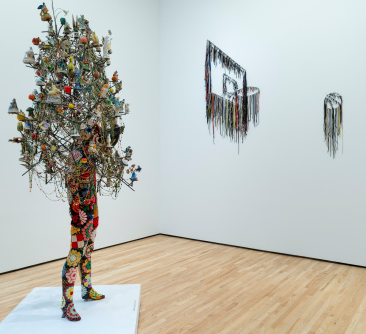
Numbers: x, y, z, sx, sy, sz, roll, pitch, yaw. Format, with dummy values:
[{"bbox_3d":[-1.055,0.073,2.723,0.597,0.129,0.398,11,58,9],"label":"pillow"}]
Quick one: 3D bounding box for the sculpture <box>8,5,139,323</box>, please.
[{"bbox_3d":[-1.000,-0.110,3.170,1.140,2.900,1.060,0,0,7],"label":"sculpture"}]

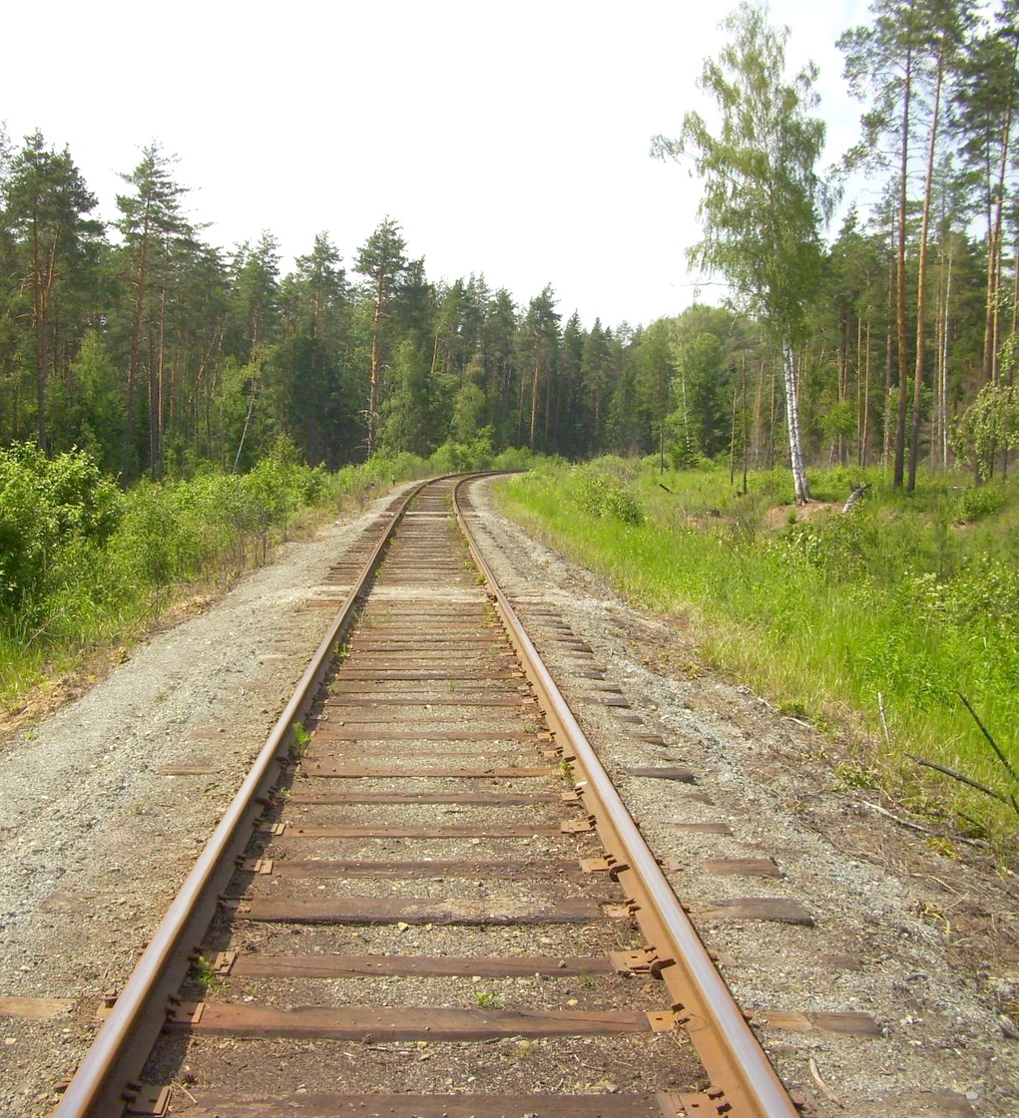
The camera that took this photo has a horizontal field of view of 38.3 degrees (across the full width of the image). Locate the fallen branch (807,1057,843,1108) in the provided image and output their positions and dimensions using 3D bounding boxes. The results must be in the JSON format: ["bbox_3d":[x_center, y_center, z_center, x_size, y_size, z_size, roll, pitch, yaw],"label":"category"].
[{"bbox_3d":[0.817,1.357,3.828,0.050,0.025,0.300,1,4,-3],"label":"fallen branch"}]

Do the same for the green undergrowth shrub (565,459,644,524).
[{"bbox_3d":[2.153,-1.430,33.000,1.750,1.750,1.600,1,4,-3],"label":"green undergrowth shrub"}]

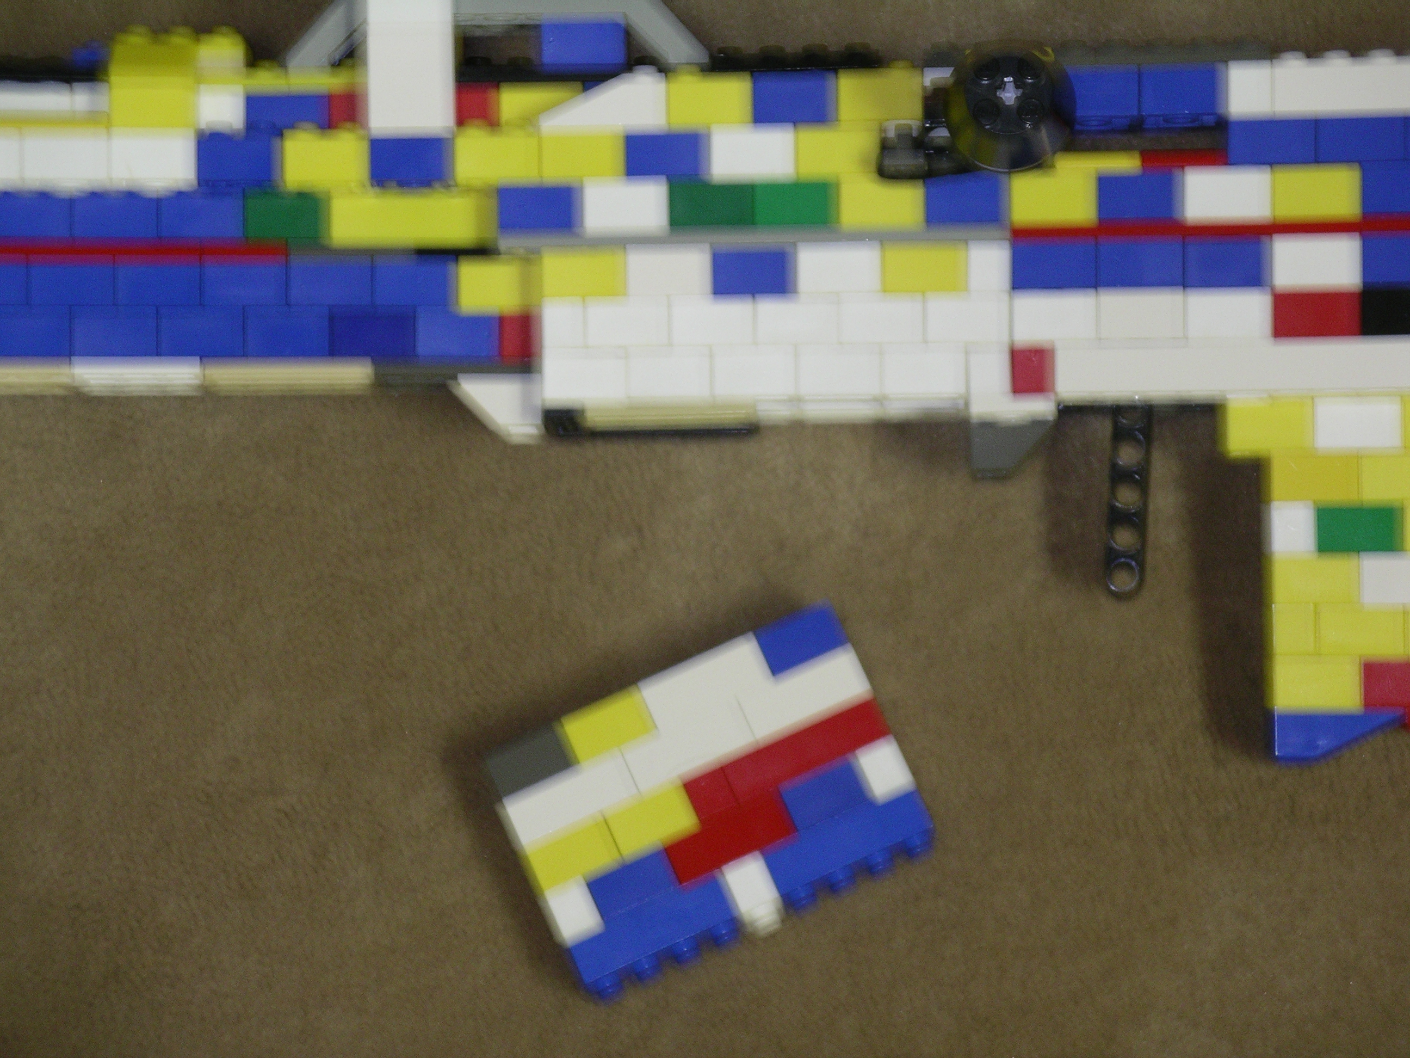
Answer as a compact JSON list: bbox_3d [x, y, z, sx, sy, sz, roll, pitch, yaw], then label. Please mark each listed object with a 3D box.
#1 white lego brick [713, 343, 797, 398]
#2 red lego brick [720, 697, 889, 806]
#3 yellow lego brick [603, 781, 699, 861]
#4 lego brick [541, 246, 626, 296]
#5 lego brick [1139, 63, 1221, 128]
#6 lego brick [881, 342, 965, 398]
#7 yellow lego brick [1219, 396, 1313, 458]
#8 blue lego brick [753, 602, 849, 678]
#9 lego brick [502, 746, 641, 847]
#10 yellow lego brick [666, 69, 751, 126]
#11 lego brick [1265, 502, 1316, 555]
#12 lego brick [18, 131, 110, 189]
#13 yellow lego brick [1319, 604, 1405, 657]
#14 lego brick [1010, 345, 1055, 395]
[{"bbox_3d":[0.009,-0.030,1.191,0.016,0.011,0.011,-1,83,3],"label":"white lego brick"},{"bbox_3d":[0.019,0.042,1.197,0.032,0.015,0.011,-24,84,1],"label":"red lego brick"},{"bbox_3d":[-0.009,0.055,1.197,0.016,0.015,0.011,-24,84,1],"label":"yellow lego brick"},{"bbox_3d":[-0.023,-0.049,1.205,0.016,0.016,0.010,-1,90,0],"label":"lego brick"},{"bbox_3d":[0.090,-0.082,1.196,0.016,0.016,0.011,-1,83,3],"label":"lego brick"},{"bbox_3d":[0.041,-0.030,1.192,0.016,0.015,0.011,-1,83,5],"label":"lego brick"},{"bbox_3d":[0.106,-0.019,1.191,0.016,0.015,0.011,-1,83,5],"label":"yellow lego brick"},{"bbox_3d":[0.019,0.022,1.210,0.016,0.015,0.011,-24,82,2],"label":"blue lego brick"},{"bbox_3d":[-0.026,0.051,1.209,0.024,0.016,0.010,-24,90,0],"label":"lego brick"},{"bbox_3d":[0.001,-0.082,1.205,0.016,0.016,0.010,-1,90,0],"label":"yellow lego brick"},{"bbox_3d":[0.110,0.000,1.188,0.008,0.013,0.011,-1,83,5],"label":"lego brick"},{"bbox_3d":[-0.119,-0.070,1.191,0.016,0.016,0.011,-1,84,0],"label":"lego brick"},{"bbox_3d":[0.123,0.018,1.198,0.016,0.016,0.010,-1,90,0],"label":"yellow lego brick"},{"bbox_3d":[0.061,-0.030,1.188,0.008,0.011,0.011,-1,83,3],"label":"lego brick"}]

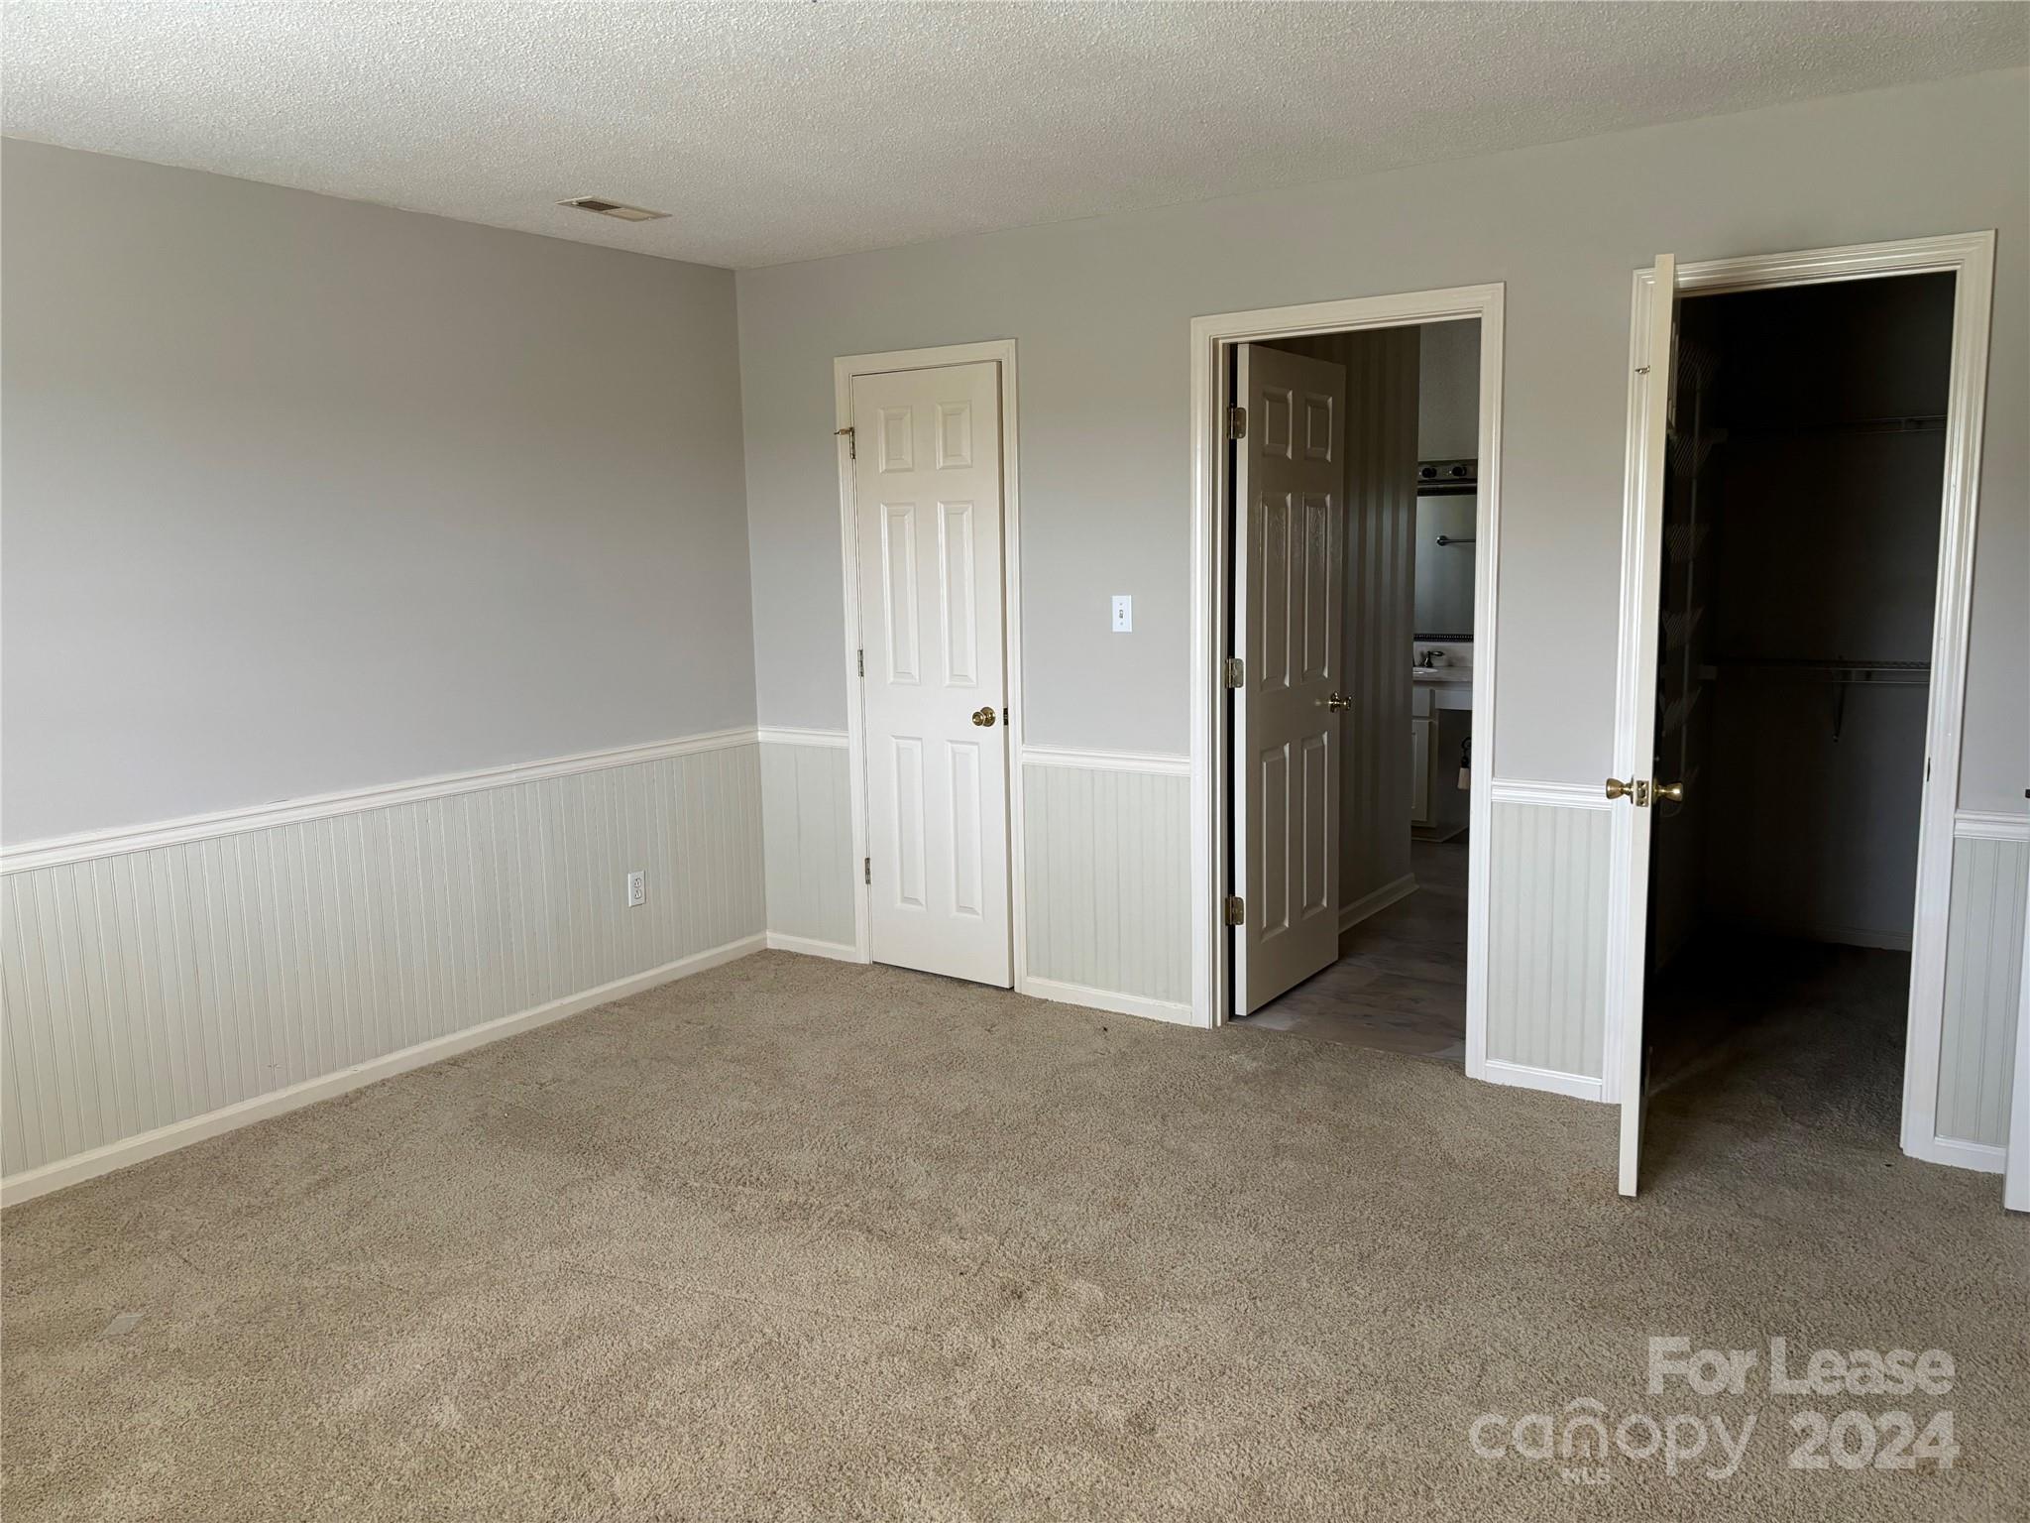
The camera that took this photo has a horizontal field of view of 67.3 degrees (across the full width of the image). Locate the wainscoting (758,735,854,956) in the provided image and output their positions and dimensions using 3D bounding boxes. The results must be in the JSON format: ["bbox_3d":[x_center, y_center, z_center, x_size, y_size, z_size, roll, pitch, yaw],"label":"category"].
[{"bbox_3d":[-0.753,0.302,5.495,0.440,0.830,0.040,5,10,34],"label":"wainscoting"}]

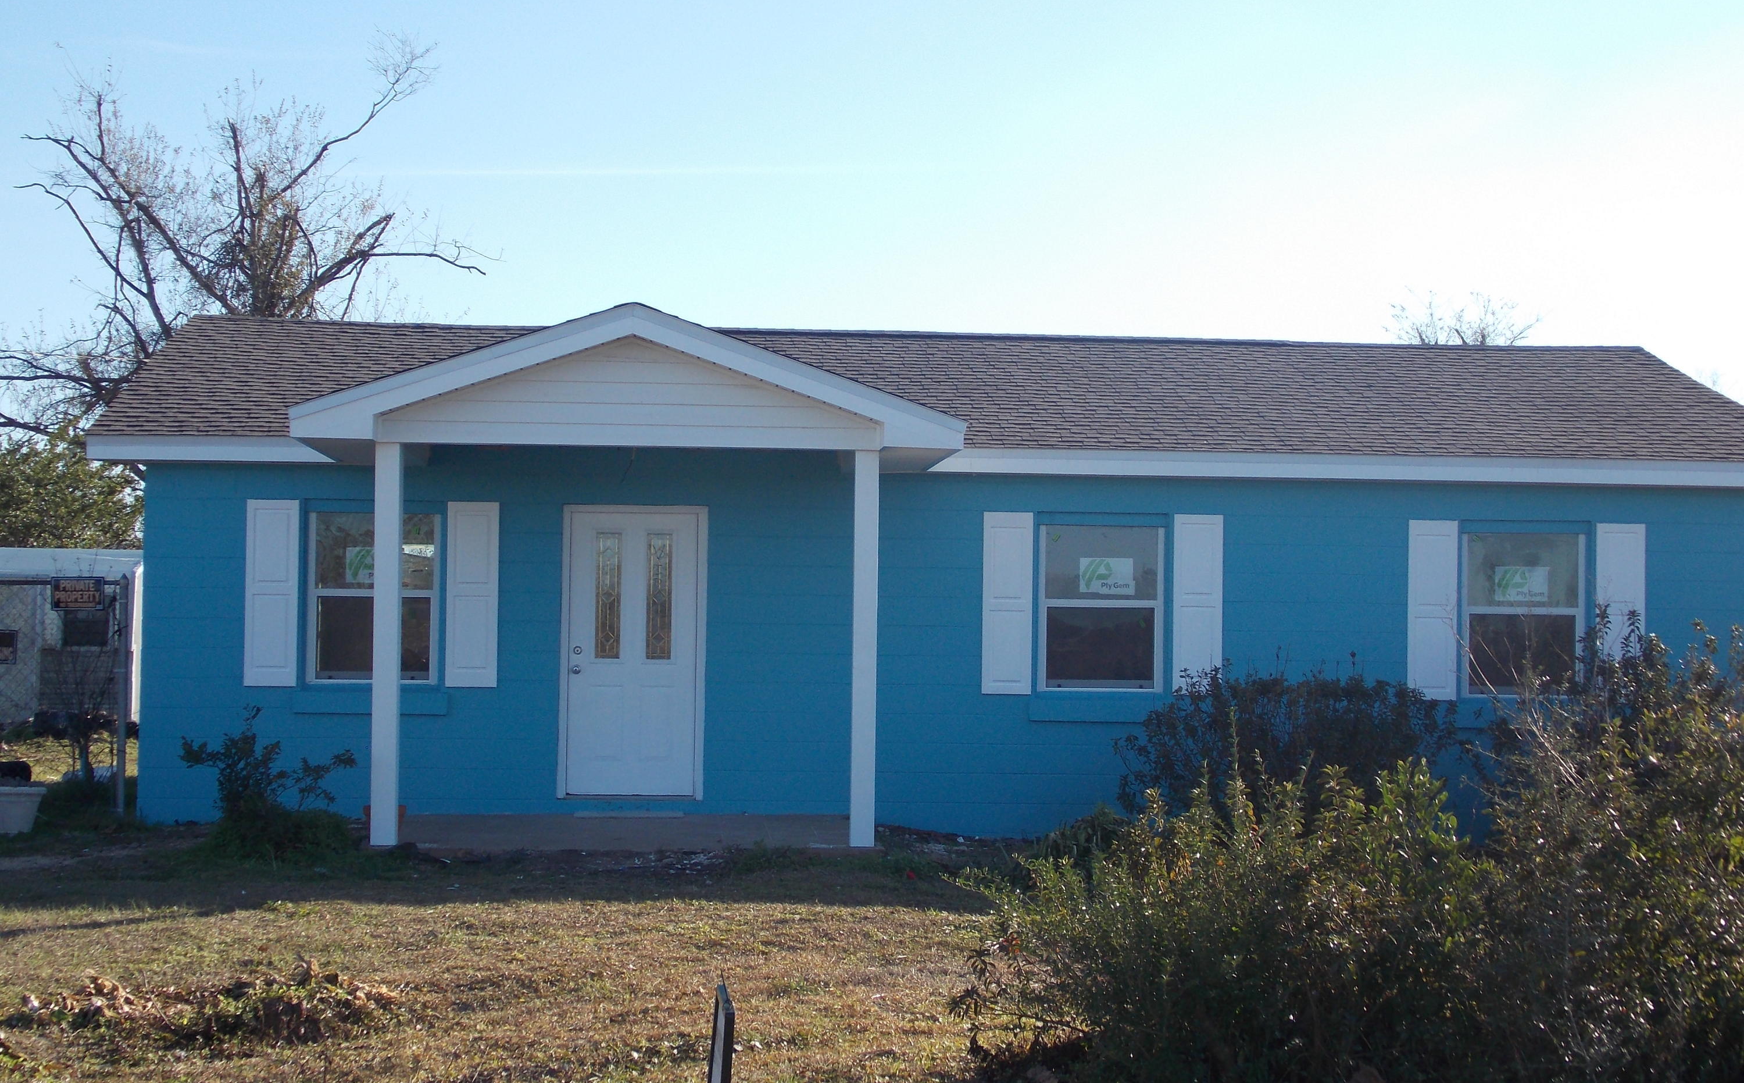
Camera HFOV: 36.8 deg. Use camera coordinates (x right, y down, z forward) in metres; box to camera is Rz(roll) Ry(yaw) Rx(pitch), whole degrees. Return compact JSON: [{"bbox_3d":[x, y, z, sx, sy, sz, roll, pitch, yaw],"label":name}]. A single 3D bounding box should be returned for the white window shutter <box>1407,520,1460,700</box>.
[{"bbox_3d":[4.060,0.500,18.965,0.362,1.299,0.035,1,-2,-5],"label":"white window shutter"}]

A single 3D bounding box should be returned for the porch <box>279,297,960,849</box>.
[{"bbox_3d":[-1.585,0.278,17.283,4.170,3.380,2.655,1,-2,-5],"label":"porch"}]

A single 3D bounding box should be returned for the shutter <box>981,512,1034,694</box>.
[{"bbox_3d":[0.970,0.446,18.721,0.351,1.295,0.035,1,-2,-5],"label":"shutter"}]

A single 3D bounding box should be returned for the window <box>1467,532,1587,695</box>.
[{"bbox_3d":[4.738,0.541,19.111,0.908,1.189,0.100,1,-2,-5],"label":"window"}]

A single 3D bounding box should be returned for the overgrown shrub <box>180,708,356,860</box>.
[{"bbox_3d":[-3.868,1.526,16.803,1.068,0.909,0.900,1,-2,-5],"label":"overgrown shrub"}]

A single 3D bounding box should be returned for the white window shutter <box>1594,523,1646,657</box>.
[{"bbox_3d":[5.448,0.524,19.075,0.366,1.297,0.035,1,-2,-5],"label":"white window shutter"}]

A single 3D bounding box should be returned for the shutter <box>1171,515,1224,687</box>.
[{"bbox_3d":[2.345,0.464,18.830,0.357,1.297,0.035,1,-2,-5],"label":"shutter"}]

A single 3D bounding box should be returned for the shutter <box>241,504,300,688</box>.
[{"bbox_3d":[-4.189,0.364,18.312,0.361,1.296,0.035,1,-2,-5],"label":"shutter"}]

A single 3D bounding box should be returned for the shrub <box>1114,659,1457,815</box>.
[{"bbox_3d":[2.861,1.458,17.995,2.291,1.276,1.150,1,-2,-5],"label":"shrub"}]

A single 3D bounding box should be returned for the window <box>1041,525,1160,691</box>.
[{"bbox_3d":[1.646,0.484,18.866,0.899,1.182,0.100,1,-2,-5],"label":"window"}]

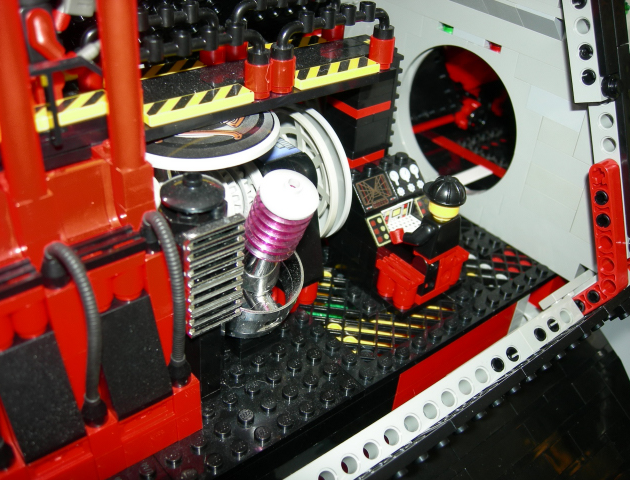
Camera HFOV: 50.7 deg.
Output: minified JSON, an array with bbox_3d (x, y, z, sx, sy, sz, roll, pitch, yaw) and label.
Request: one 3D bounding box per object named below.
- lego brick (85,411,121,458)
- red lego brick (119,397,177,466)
[{"bbox_3d":[-0.054,0.048,0.166,0.008,0.010,0.008,-22,43,-34],"label":"lego brick"},{"bbox_3d":[-0.046,0.048,0.175,0.016,0.019,0.008,-22,43,-34],"label":"red lego brick"}]

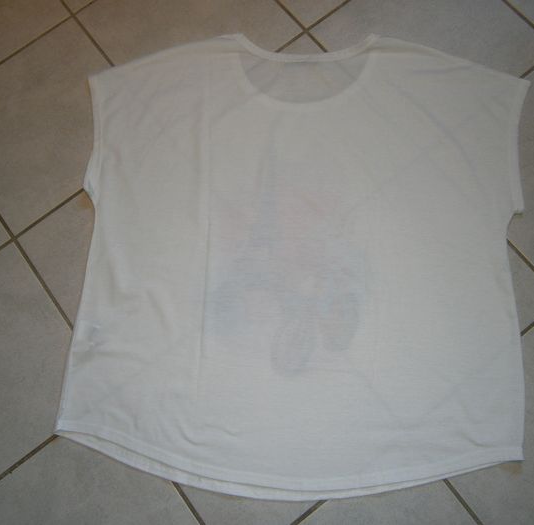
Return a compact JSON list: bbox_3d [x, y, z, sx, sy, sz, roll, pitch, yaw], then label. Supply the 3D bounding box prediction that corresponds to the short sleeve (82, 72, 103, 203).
[{"bbox_3d":[-0.294,-0.214,0.896,0.036,0.015,0.240,-4,75,3],"label":"short sleeve"}]

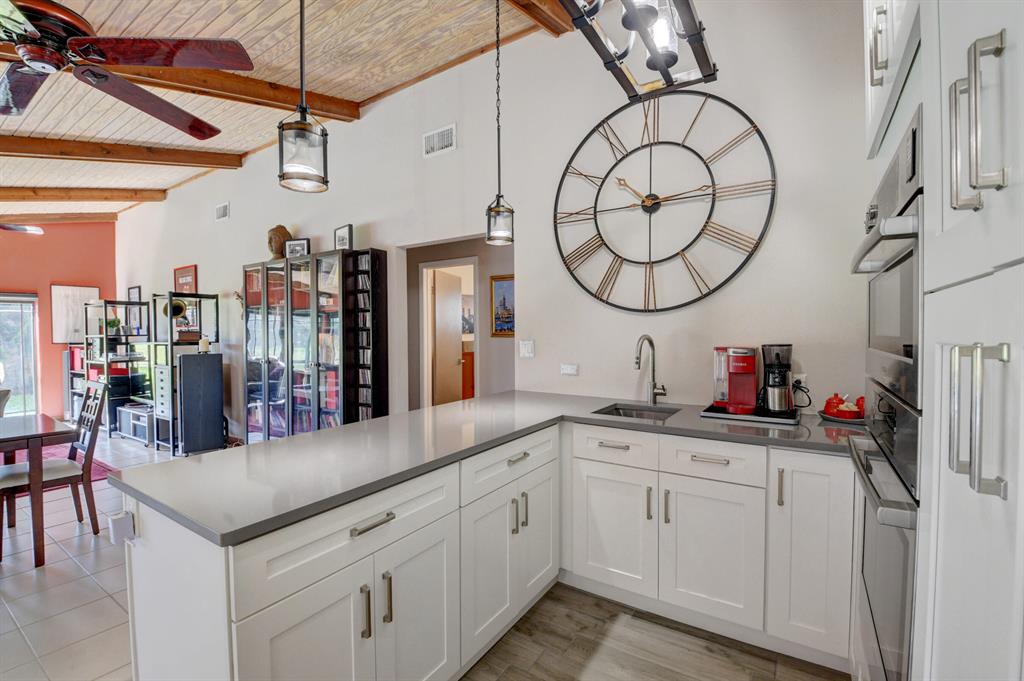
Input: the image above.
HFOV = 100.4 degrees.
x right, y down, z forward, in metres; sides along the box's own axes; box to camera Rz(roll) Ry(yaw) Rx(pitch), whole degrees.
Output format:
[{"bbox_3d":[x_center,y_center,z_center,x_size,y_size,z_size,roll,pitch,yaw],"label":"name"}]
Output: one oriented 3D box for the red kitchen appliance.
[{"bbox_3d":[1.125,0.191,2.149,0.198,0.315,0.300,1,1,33],"label":"red kitchen appliance"}]

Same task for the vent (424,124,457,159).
[{"bbox_3d":[-0.592,-1.606,3.449,0.355,0.207,0.020,1,1,33],"label":"vent"}]

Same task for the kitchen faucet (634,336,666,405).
[{"bbox_3d":[0.760,0.172,2.323,0.118,0.398,0.256,1,1,38],"label":"kitchen faucet"}]

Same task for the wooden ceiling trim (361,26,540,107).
[{"bbox_3d":[-0.615,-2.174,3.448,1.940,0.039,0.027,1,1,33],"label":"wooden ceiling trim"}]

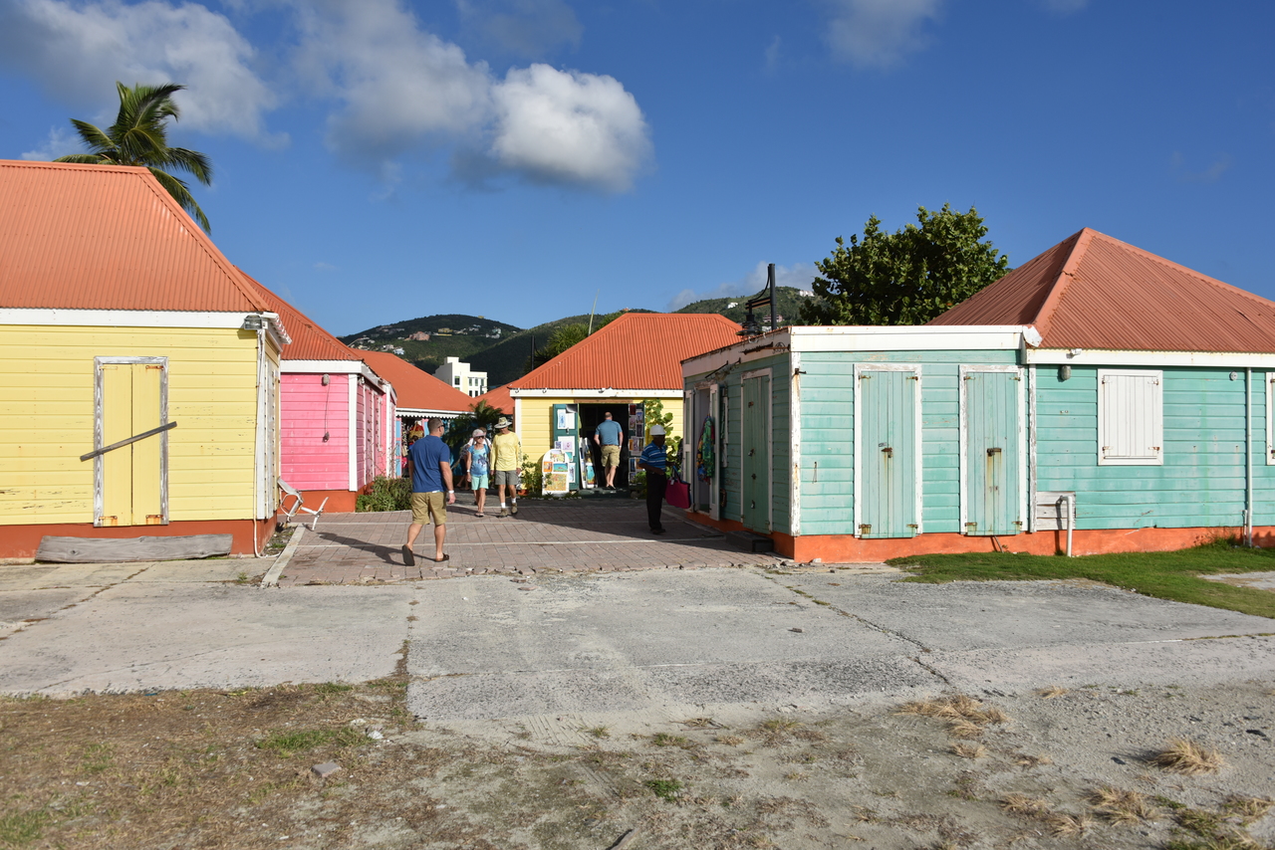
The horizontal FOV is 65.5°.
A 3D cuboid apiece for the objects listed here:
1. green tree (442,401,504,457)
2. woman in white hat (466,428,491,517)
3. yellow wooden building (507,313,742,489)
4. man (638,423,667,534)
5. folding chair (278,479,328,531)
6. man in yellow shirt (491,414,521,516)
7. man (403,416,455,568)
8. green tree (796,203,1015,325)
[{"bbox_3d":[-4.130,0.510,25.000,1.700,2.200,1.700,0,-1,0],"label":"green tree"},{"bbox_3d":[-2.870,0.868,18.000,0.450,1.590,0.340,0,-1,-12],"label":"woman in white hat"},{"bbox_3d":[0.880,-0.625,27.200,9.000,4.800,6.600,0,-1,-9],"label":"yellow wooden building"},{"bbox_3d":[0.243,0.854,15.700,0.360,1.720,0.480,-1,-1,35],"label":"man"},{"bbox_3d":[-5.330,1.270,15.800,0.700,0.830,0.600,0,-1,-10],"label":"folding chair"},{"bbox_3d":[-2.360,0.768,17.900,0.580,1.810,0.400,0,-1,0],"label":"man in yellow shirt"},{"bbox_3d":[-2.567,0.815,12.200,0.550,1.780,0.500,-1,-1,27],"label":"man"},{"bbox_3d":[6.720,-1.900,25.000,5.600,7.200,5.400,0,-1,0],"label":"green tree"}]

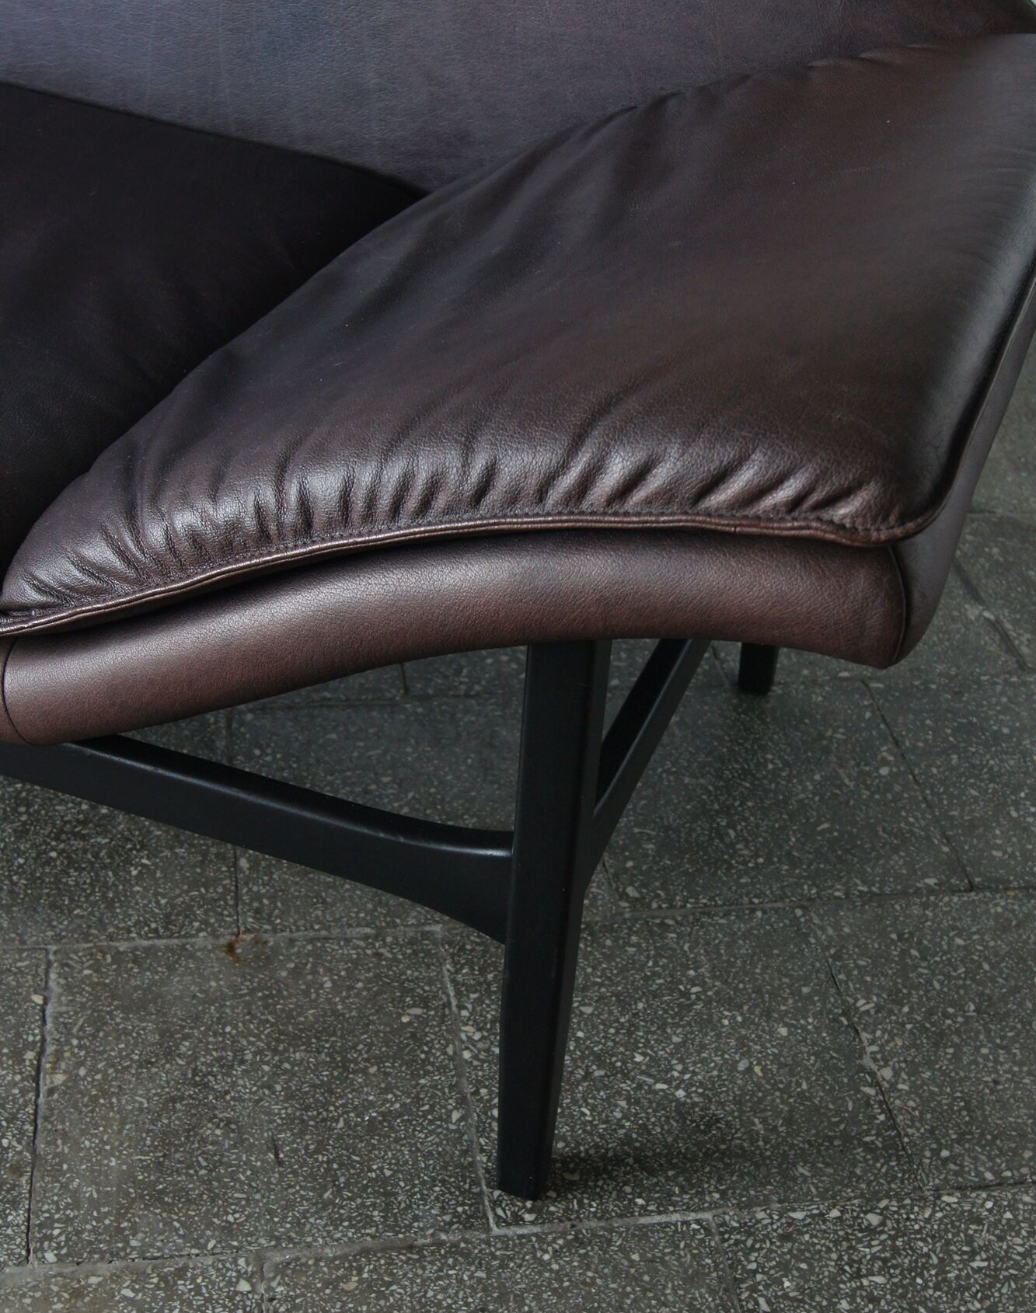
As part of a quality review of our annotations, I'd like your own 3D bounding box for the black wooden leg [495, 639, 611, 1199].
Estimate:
[{"bbox_3d":[0.011,0.144,0.919,0.031,0.376,0.034,13,36,13],"label":"black wooden leg"}]

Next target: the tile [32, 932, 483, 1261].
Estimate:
[{"bbox_3d":[-0.157,0.261,1.083,0.248,0.020,0.248,-2,35,-9],"label":"tile"}]

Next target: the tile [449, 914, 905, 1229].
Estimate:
[{"bbox_3d":[0.090,0.250,1.122,0.248,0.020,0.248,-2,35,-9],"label":"tile"}]

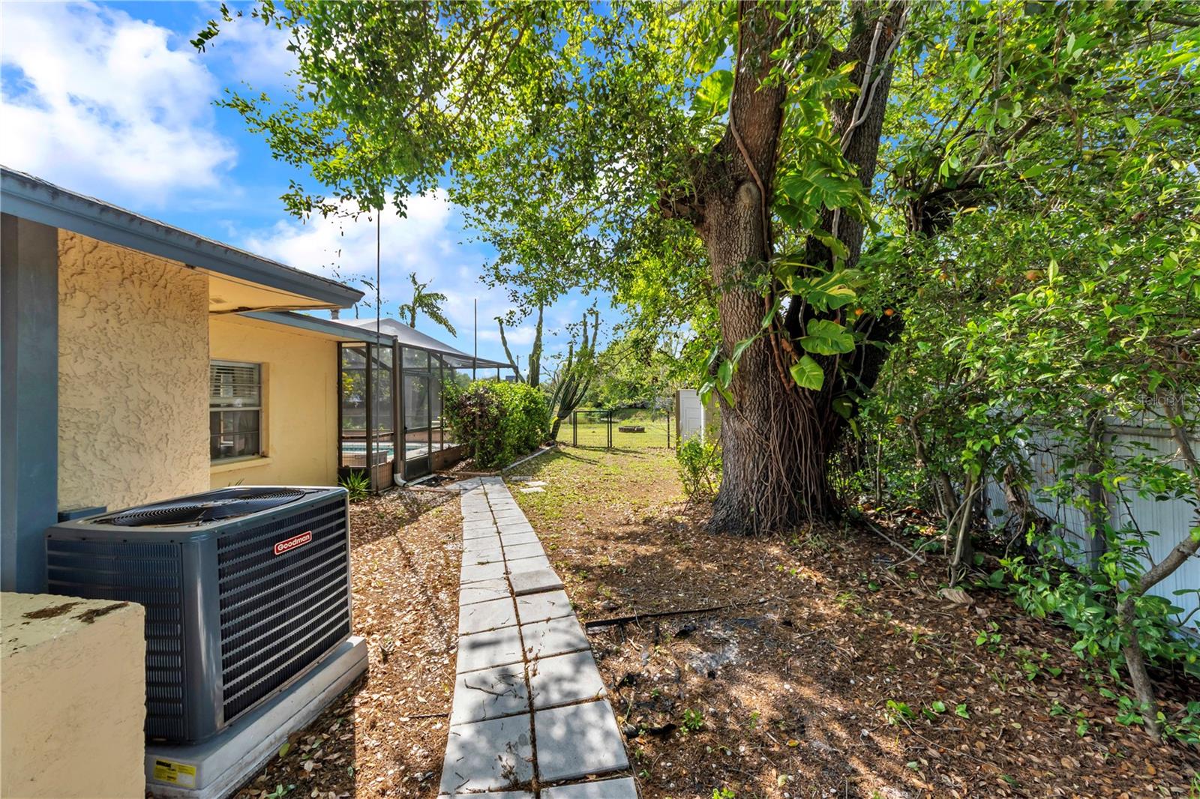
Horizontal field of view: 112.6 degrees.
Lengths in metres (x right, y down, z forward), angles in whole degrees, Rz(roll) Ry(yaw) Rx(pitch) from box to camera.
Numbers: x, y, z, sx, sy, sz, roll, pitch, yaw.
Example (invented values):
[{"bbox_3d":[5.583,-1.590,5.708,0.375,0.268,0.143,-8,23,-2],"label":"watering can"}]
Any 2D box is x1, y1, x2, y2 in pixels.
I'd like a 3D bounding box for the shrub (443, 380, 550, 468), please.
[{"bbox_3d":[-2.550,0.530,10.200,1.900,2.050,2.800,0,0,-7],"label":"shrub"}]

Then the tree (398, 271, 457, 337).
[{"bbox_3d":[-7.800,-2.100,18.000,2.800,7.300,2.700,0,0,0],"label":"tree"}]

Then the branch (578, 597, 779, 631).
[{"bbox_3d":[0.640,1.550,2.960,1.520,0.050,0.080,0,0,-15],"label":"branch"}]

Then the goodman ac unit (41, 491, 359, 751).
[{"bbox_3d":[-1.840,0.930,1.960,0.750,0.800,0.750,0,0,8],"label":"goodman ac unit"}]

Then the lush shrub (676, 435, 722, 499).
[{"bbox_3d":[1.600,1.060,6.300,0.850,1.030,0.800,0,0,0],"label":"lush shrub"}]

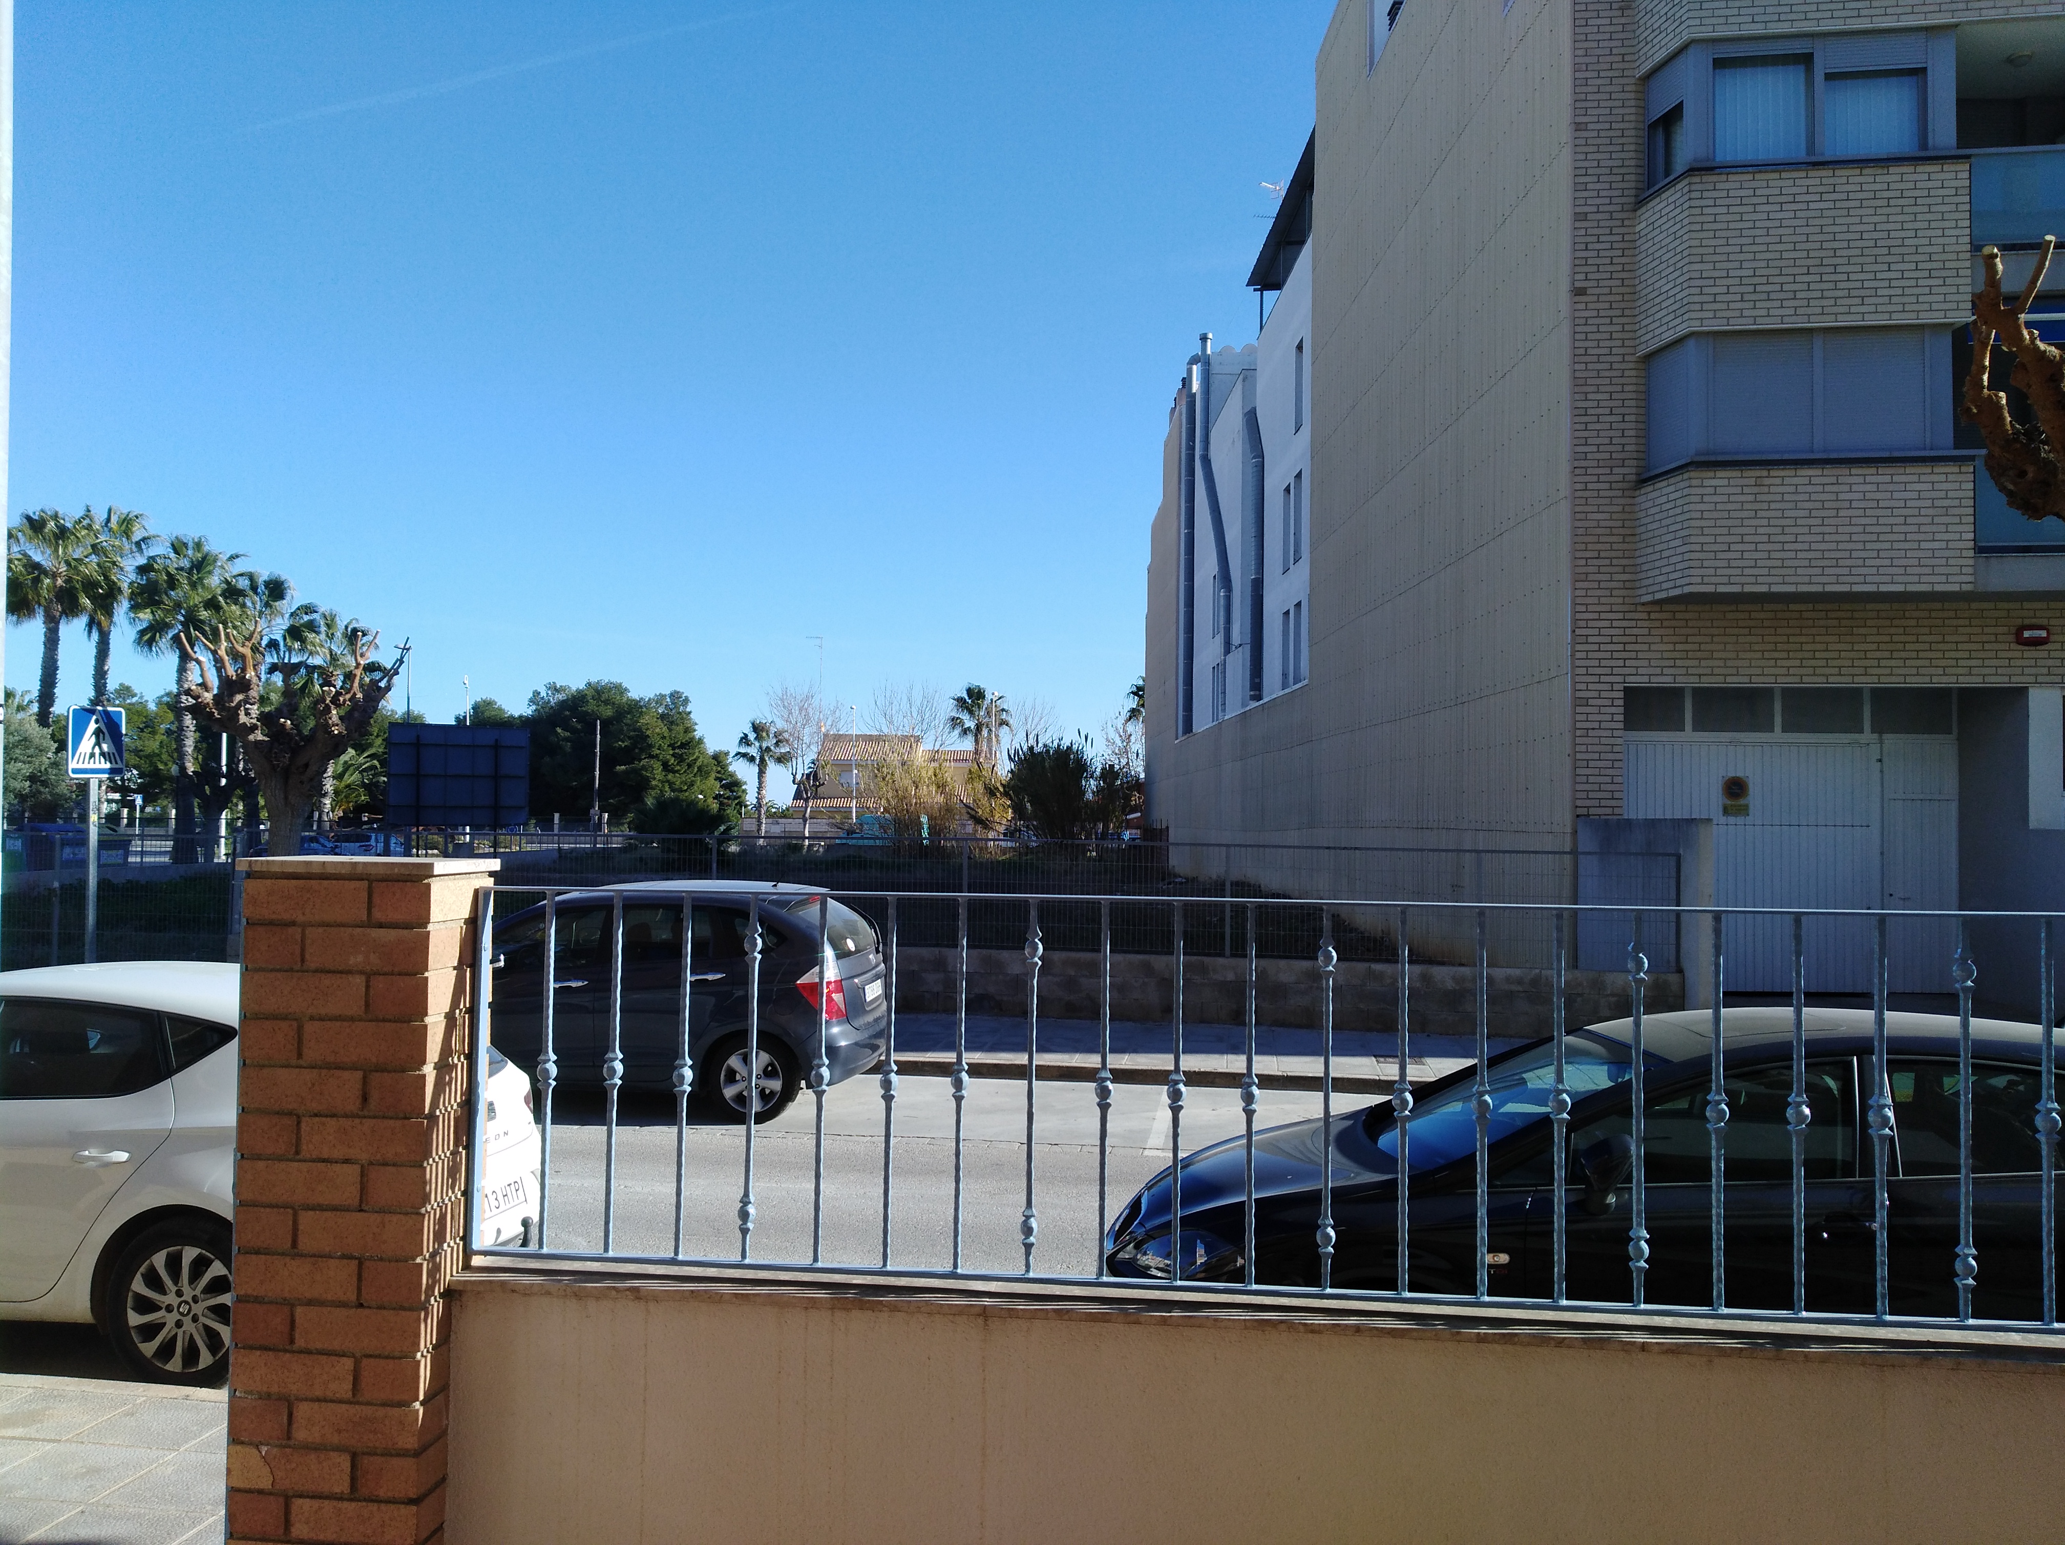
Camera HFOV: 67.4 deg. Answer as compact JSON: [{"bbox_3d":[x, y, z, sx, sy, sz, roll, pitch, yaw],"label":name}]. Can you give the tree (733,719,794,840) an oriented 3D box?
[{"bbox_3d":[-15.787,0.805,89.878,3.400,7.800,3.400,1,-2,-10],"label":"tree"}]

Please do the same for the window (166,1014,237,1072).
[{"bbox_3d":[-3.040,0.986,5.670,0.300,0.210,0.070,0,-2,6],"label":"window"}]

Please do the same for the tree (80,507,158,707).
[{"bbox_3d":[-28.427,-2.483,47.820,2.500,11.440,2.500,2,-2,-31],"label":"tree"}]

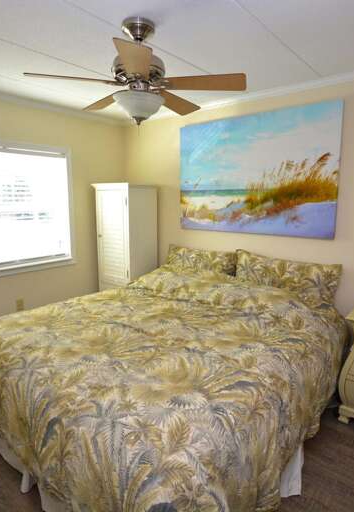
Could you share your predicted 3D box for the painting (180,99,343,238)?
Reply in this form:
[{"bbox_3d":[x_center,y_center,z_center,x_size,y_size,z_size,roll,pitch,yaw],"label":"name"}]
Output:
[{"bbox_3d":[0.622,-0.713,2.883,1.513,1.028,0.041,9,14,39],"label":"painting"}]

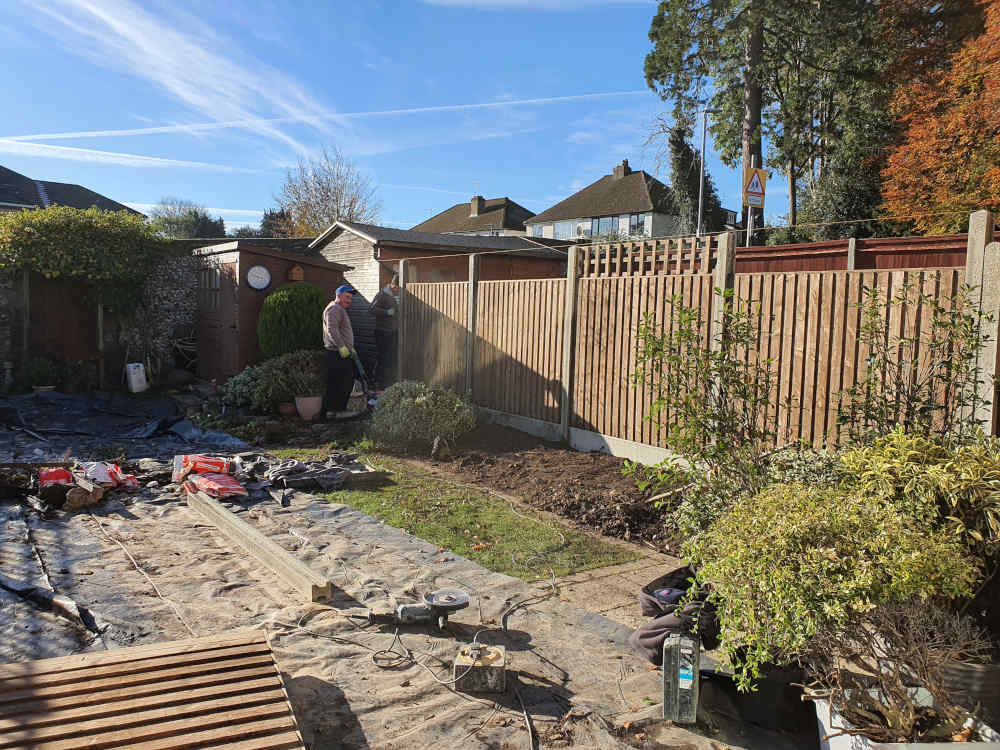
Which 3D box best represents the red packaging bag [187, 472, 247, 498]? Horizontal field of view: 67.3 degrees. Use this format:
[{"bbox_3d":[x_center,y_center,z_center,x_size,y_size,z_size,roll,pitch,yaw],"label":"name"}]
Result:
[{"bbox_3d":[-2.416,0.942,6.400,0.460,0.120,0.360,3,4,19],"label":"red packaging bag"}]

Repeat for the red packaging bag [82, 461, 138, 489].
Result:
[{"bbox_3d":[-3.345,0.859,6.450,0.440,0.200,0.300,1,4,-11],"label":"red packaging bag"}]

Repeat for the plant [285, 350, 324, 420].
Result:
[{"bbox_3d":[-2.538,0.136,9.750,0.520,0.900,0.500,1,4,-17],"label":"plant"}]

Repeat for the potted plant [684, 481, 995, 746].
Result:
[{"bbox_3d":[1.239,0.906,2.750,1.030,1.050,0.900,3,4,22],"label":"potted plant"}]

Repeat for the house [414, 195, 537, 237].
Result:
[{"bbox_3d":[-1.409,-9.512,58.833,8.200,8.700,12.300,-1,5,-45],"label":"house"}]

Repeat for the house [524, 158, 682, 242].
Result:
[{"bbox_3d":[8.519,-10.135,52.562,8.500,9.600,11.400,-1,5,-42],"label":"house"}]

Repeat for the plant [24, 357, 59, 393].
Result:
[{"bbox_3d":[-6.776,-0.007,11.100,0.500,0.540,0.480,1,4,-22],"label":"plant"}]

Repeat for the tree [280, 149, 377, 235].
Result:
[{"bbox_3d":[-8.882,-7.346,39.645,5.200,9.500,5.000,1,4,-11],"label":"tree"}]

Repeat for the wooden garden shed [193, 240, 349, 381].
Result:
[{"bbox_3d":[-3.724,-0.984,12.195,1.750,2.080,2.100,-1,4,-37],"label":"wooden garden shed"}]

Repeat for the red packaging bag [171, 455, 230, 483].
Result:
[{"bbox_3d":[-2.643,0.828,6.650,0.480,0.220,0.300,1,4,-17],"label":"red packaging bag"}]

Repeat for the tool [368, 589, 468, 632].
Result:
[{"bbox_3d":[-0.429,1.233,3.950,0.540,0.170,0.250,2,4,5],"label":"tool"}]

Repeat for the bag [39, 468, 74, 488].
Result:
[{"bbox_3d":[-3.749,0.883,6.350,0.300,0.170,0.260,1,4,-22],"label":"bag"}]

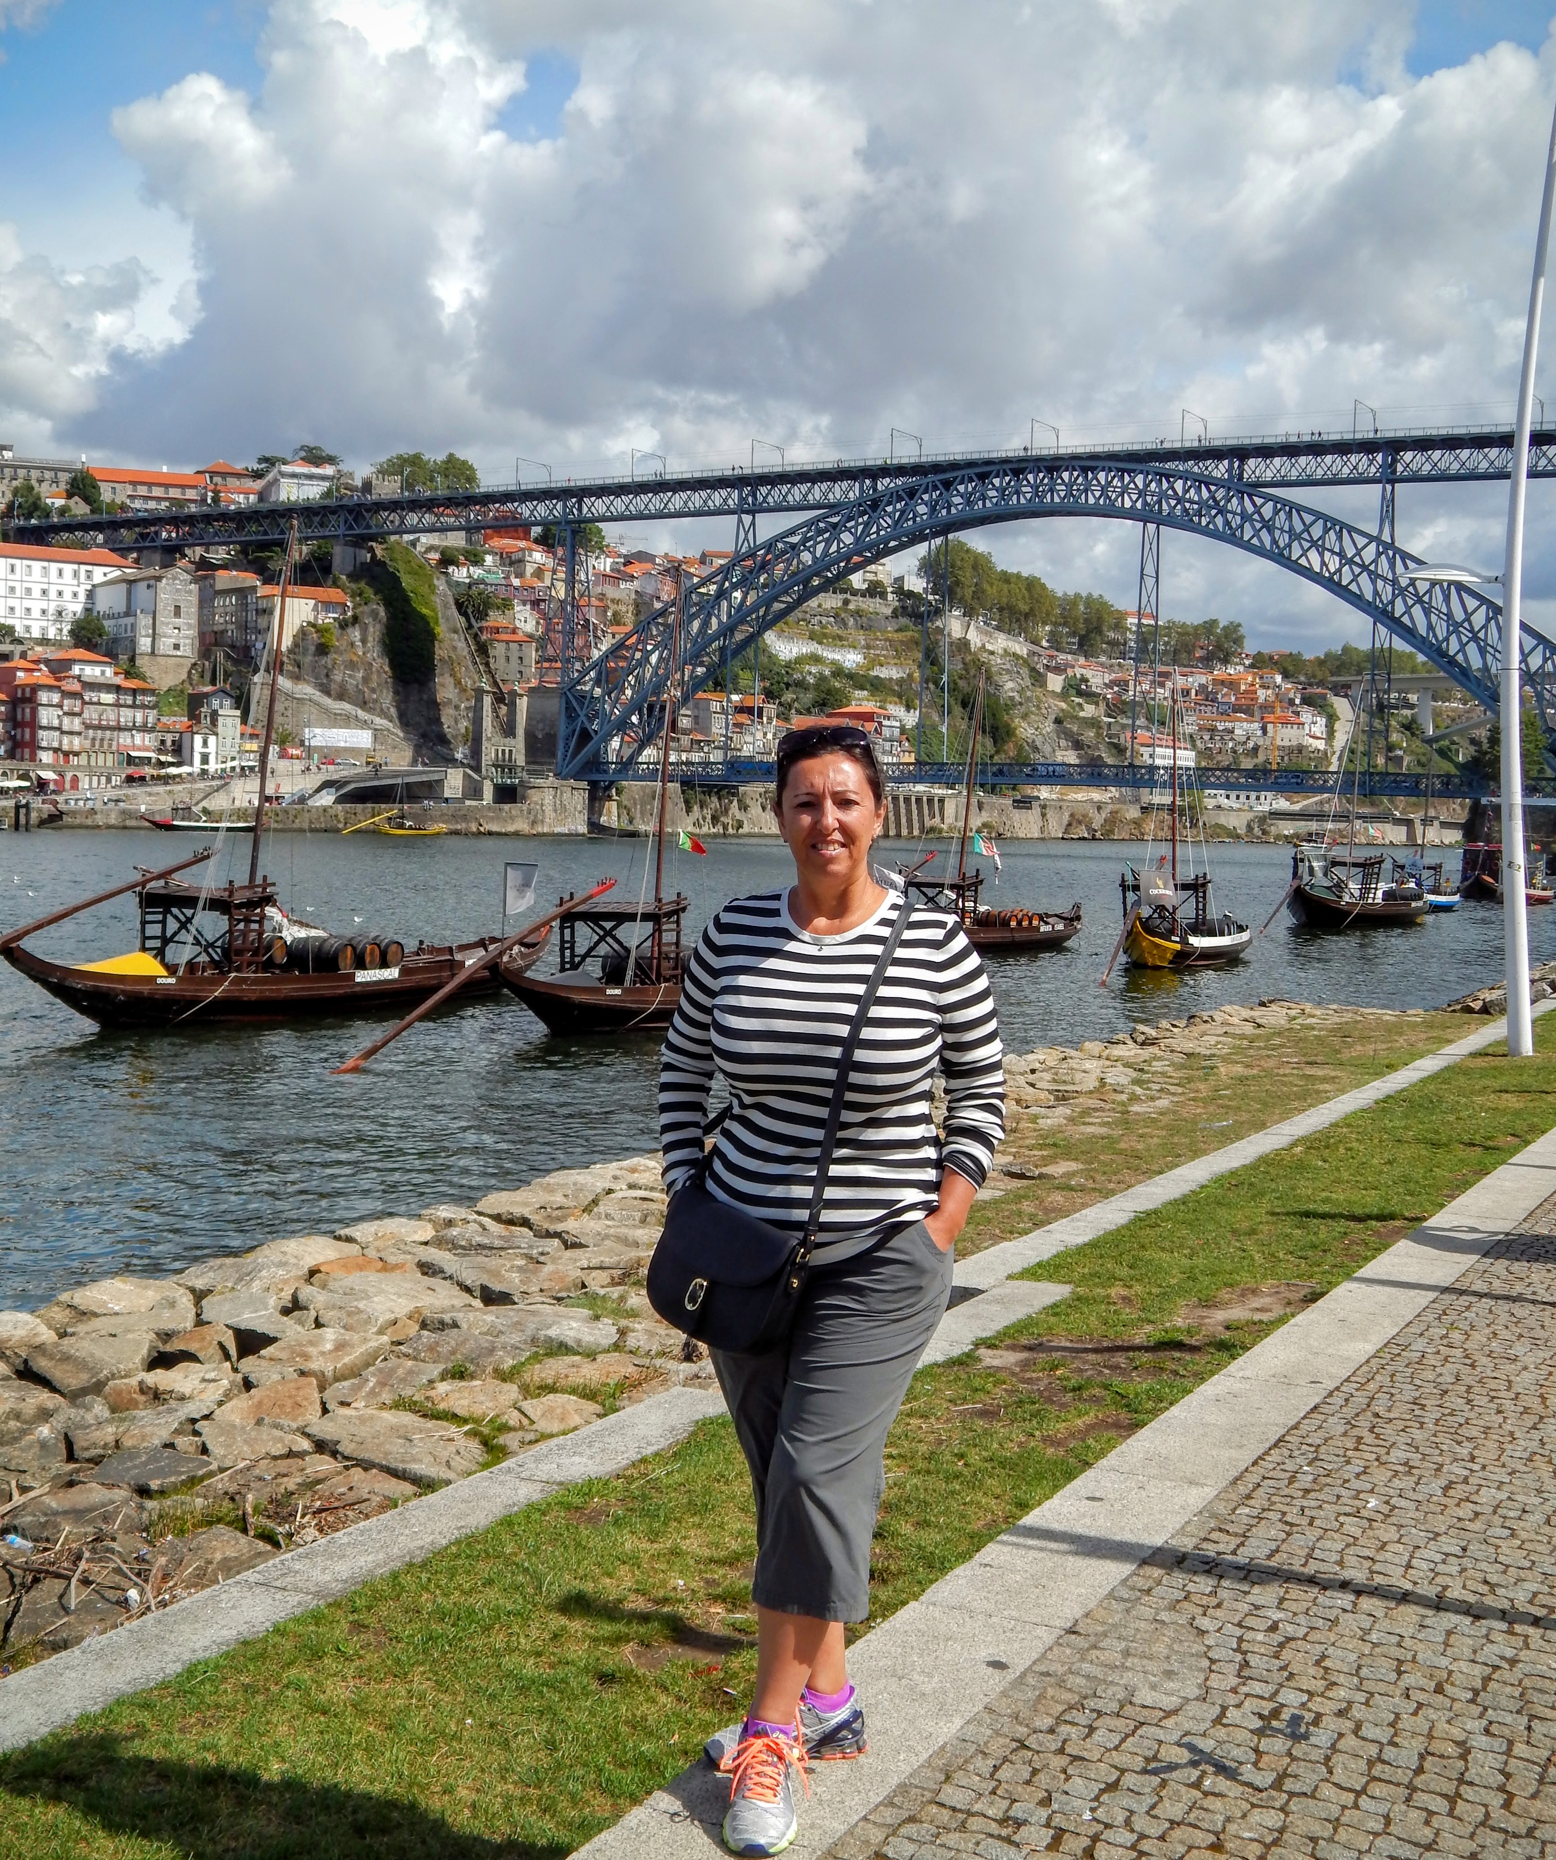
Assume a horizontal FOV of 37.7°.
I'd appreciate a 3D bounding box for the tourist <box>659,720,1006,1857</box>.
[{"bbox_3d":[0.081,0.502,3.458,0.530,1.640,0.430,2,4,7],"label":"tourist"}]

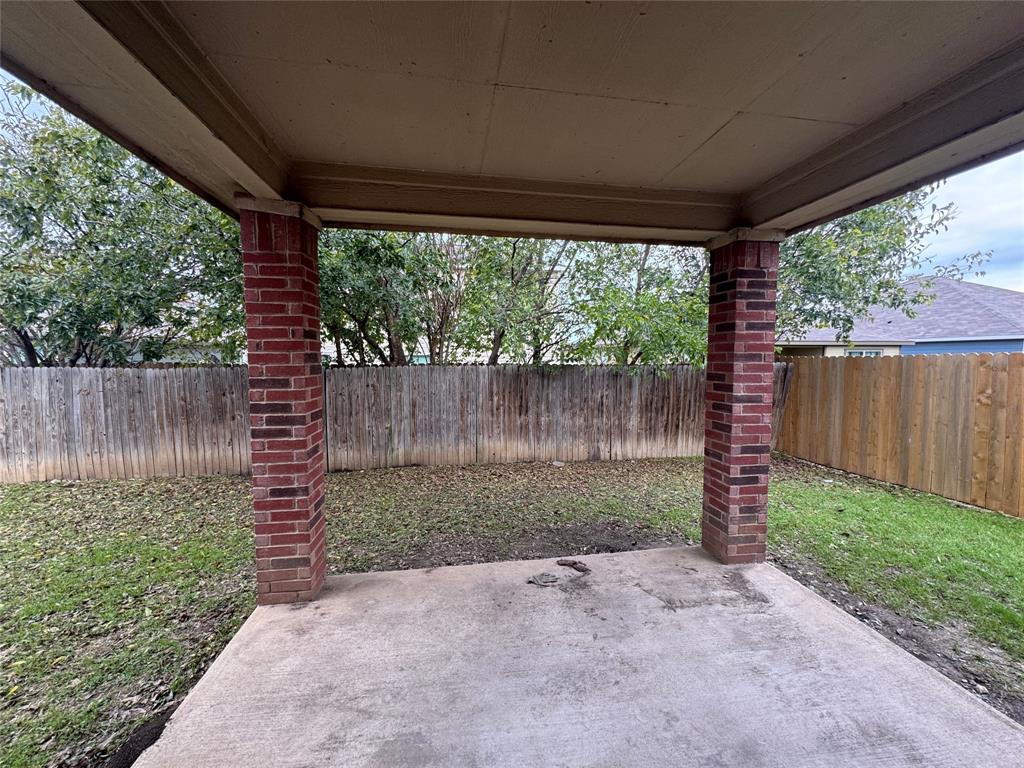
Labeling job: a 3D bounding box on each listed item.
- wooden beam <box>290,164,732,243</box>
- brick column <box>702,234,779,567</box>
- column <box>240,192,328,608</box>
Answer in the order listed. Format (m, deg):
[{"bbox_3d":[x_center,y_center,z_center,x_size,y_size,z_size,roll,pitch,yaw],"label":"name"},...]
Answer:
[{"bbox_3d":[0.127,-1.242,2.906,3.050,0.275,0.270,-1,4,-9],"label":"wooden beam"},{"bbox_3d":[1.760,0.153,3.228,0.326,2.420,0.320,-1,4,-9],"label":"brick column"},{"bbox_3d":[-1.469,0.173,2.724,0.326,2.455,0.320,-1,4,-9],"label":"column"}]

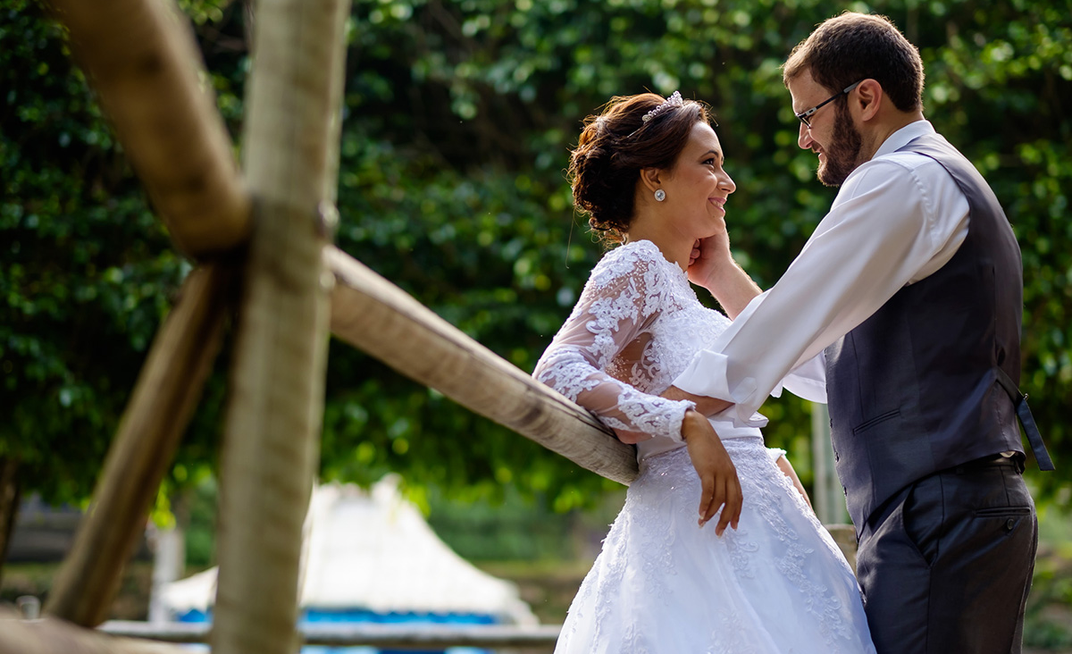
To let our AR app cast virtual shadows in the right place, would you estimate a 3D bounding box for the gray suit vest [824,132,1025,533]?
[{"bbox_3d":[0.601,0.009,3.870,0.310,0.610,0.430,0,-4,0],"label":"gray suit vest"}]

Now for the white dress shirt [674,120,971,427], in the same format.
[{"bbox_3d":[0.462,-0.065,3.820,0.500,0.520,0.500,0,-4,0],"label":"white dress shirt"}]

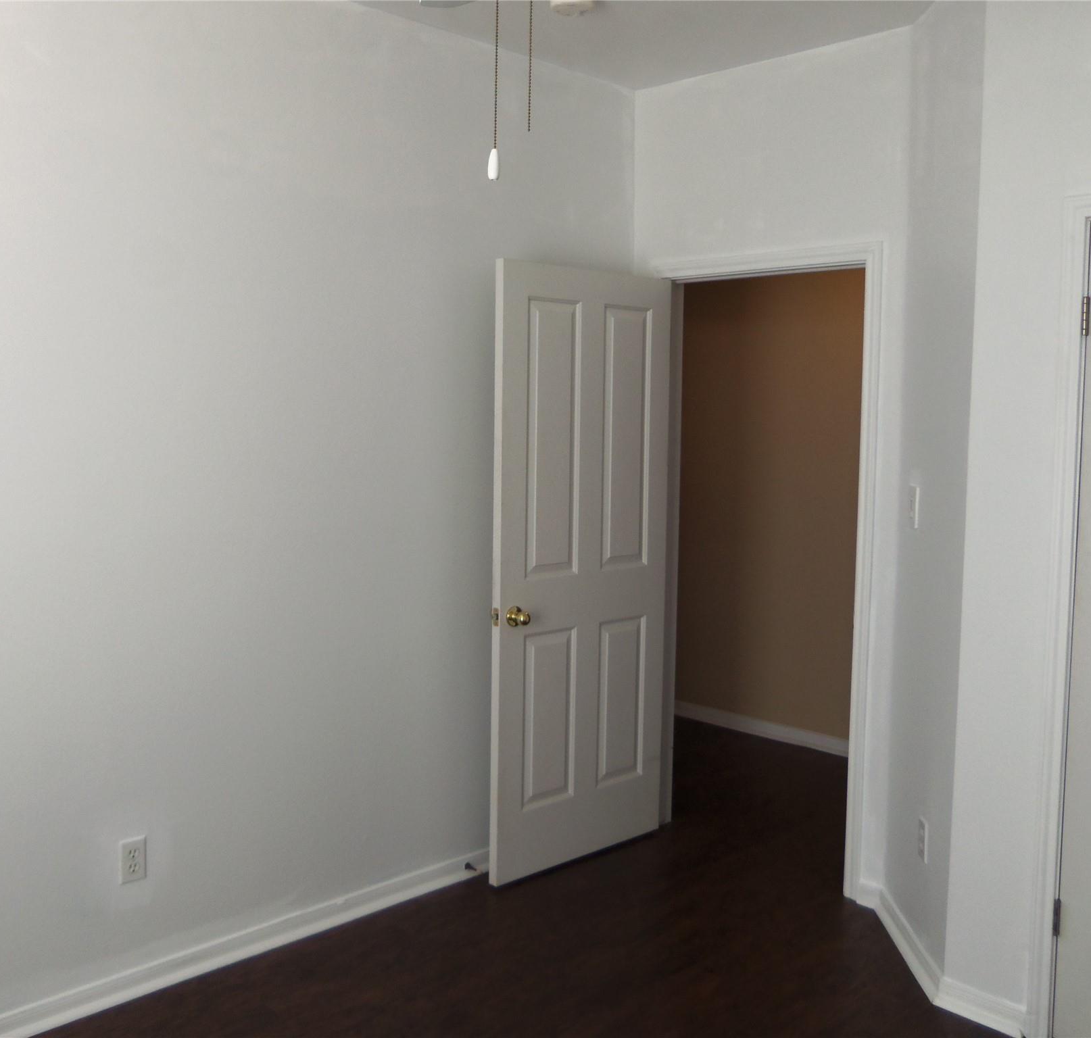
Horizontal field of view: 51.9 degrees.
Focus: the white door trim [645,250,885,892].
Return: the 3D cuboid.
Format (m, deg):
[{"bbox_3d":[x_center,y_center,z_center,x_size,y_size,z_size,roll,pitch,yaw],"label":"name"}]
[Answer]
[{"bbox_3d":[0.757,0.181,3.898,0.130,2.047,0.800,-4,7,-44],"label":"white door trim"}]

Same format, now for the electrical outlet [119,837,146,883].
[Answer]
[{"bbox_3d":[-1.083,0.899,2.947,0.070,0.115,0.010,-4,7,-44],"label":"electrical outlet"}]

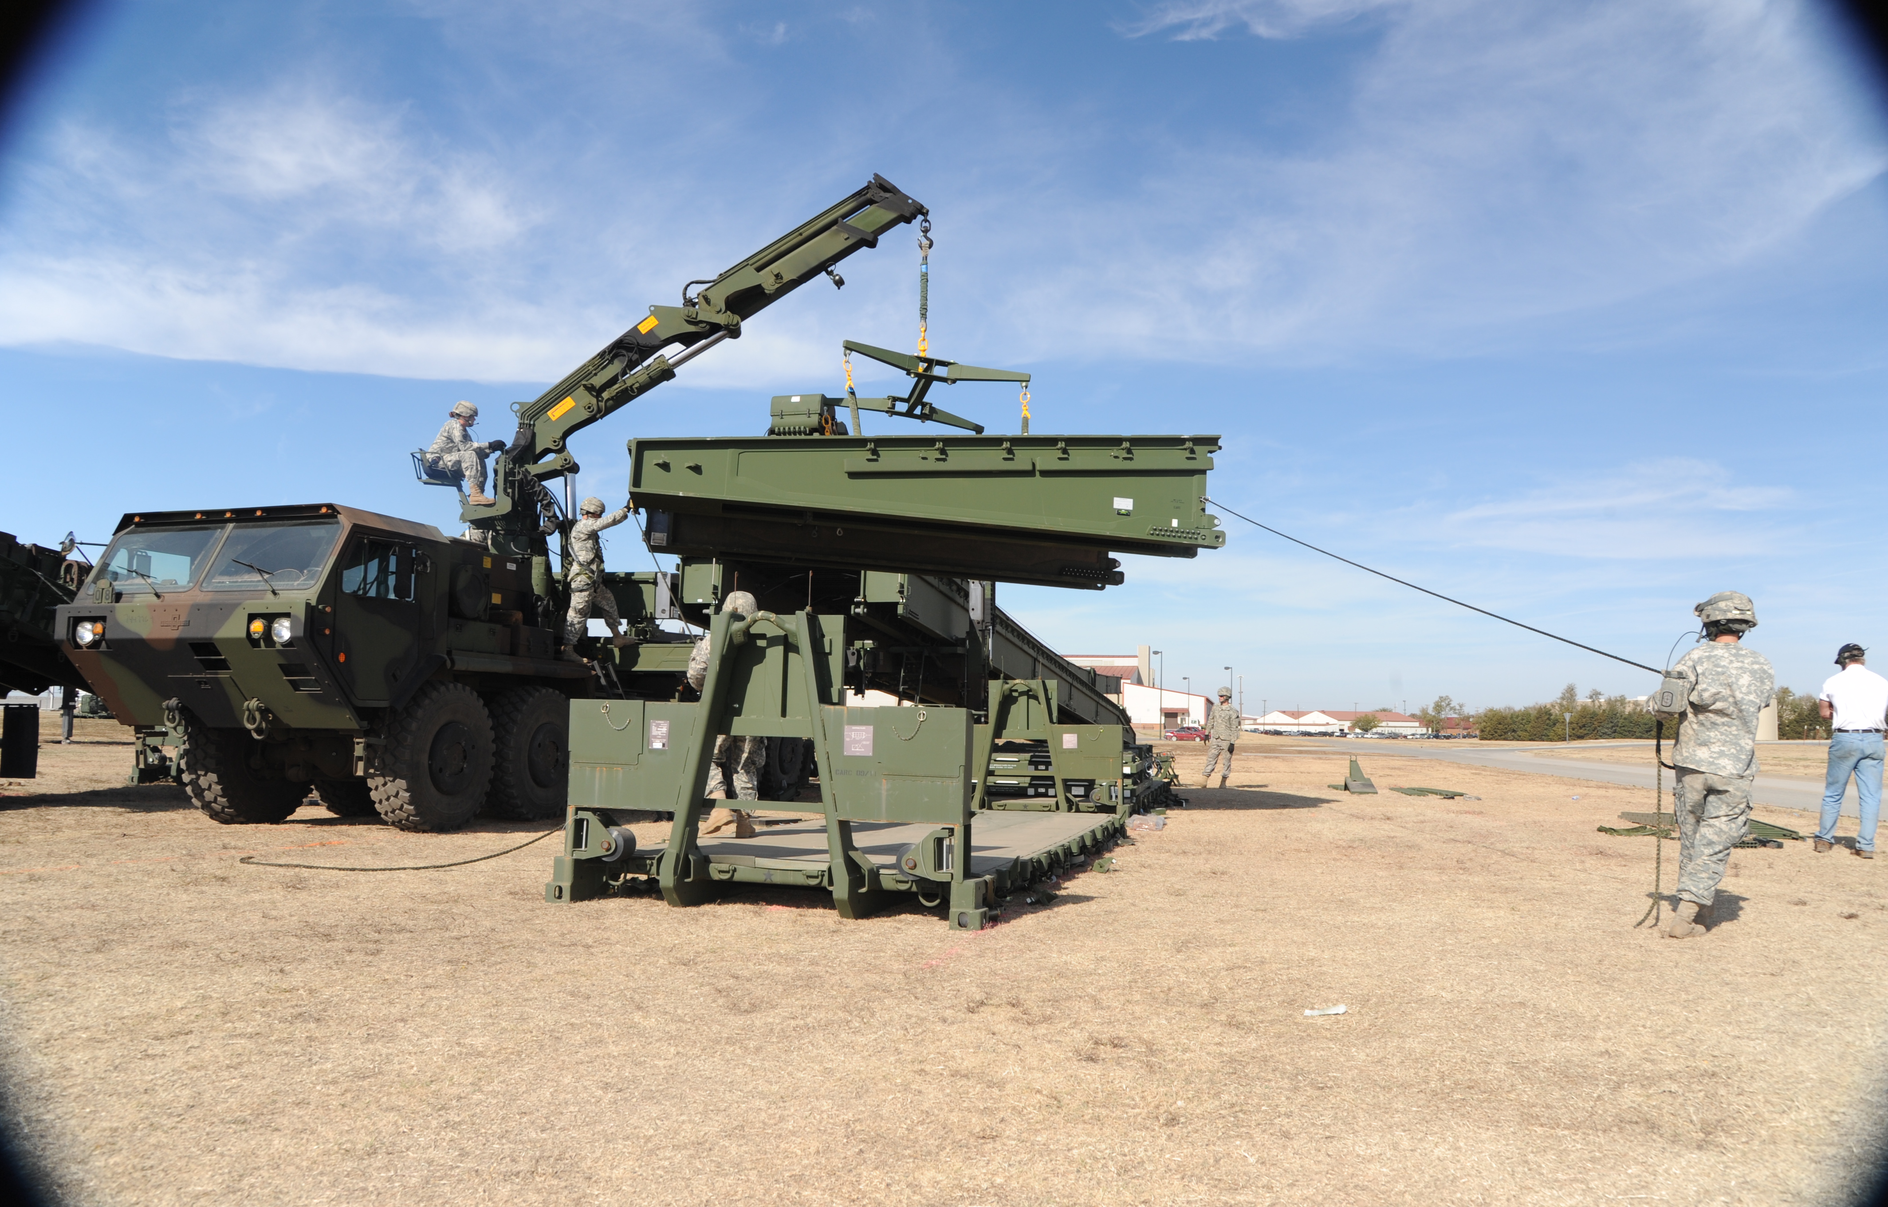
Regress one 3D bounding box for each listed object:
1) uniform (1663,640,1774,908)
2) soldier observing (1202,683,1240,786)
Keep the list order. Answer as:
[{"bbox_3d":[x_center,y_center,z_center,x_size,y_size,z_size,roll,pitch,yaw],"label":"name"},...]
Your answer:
[{"bbox_3d":[4.067,0.887,6.600,0.550,1.397,0.450,-1,-6,17],"label":"uniform"},{"bbox_3d":[4.727,2.284,21.500,0.620,1.767,0.420,-2,-6,33],"label":"soldier observing"}]

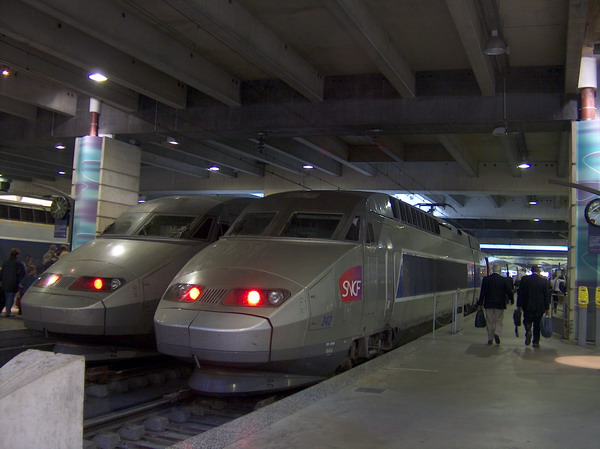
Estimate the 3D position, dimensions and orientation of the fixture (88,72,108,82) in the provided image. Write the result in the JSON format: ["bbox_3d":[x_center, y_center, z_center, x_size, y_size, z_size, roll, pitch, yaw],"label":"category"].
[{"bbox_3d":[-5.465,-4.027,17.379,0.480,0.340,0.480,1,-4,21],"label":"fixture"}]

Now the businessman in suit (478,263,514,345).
[{"bbox_3d":[4.337,1.761,14.159,0.660,1.730,0.480,1,-4,21],"label":"businessman in suit"}]

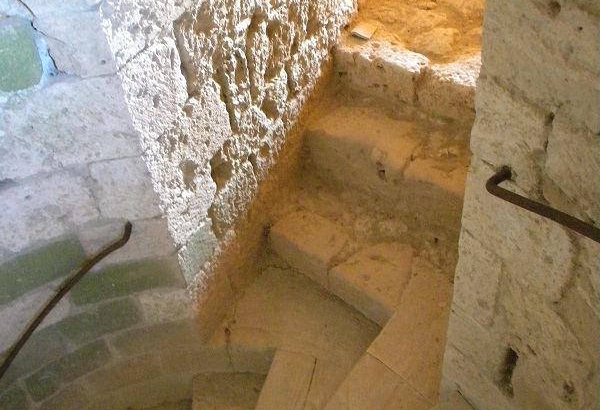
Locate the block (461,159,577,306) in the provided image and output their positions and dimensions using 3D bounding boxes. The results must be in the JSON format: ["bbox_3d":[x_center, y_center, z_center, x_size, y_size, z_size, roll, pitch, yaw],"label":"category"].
[{"bbox_3d":[0.590,0.014,1.550,0.220,0.252,0.319,-26,46,-19],"label":"block"}]

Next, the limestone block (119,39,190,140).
[{"bbox_3d":[-0.529,-0.388,2.065,0.200,0.275,0.254,17,48,24],"label":"limestone block"}]

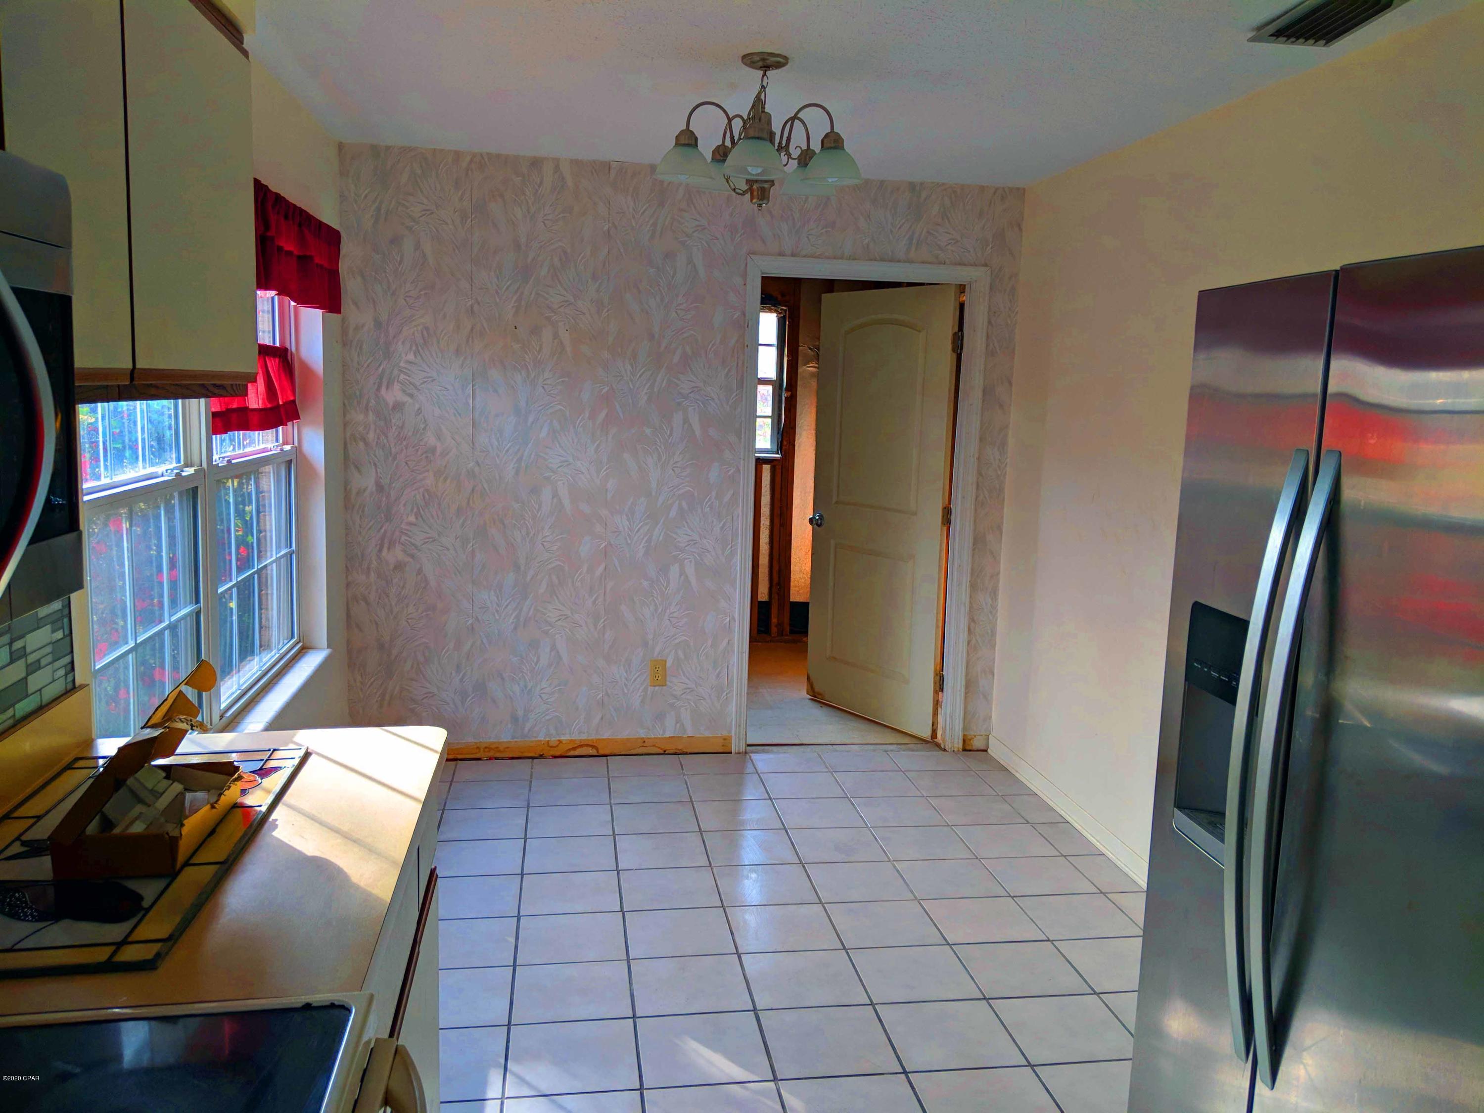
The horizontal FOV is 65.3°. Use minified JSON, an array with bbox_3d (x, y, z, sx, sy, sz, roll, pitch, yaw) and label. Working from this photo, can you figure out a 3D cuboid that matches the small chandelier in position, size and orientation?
[{"bbox_3d":[0.050,-1.157,3.191,0.570,0.410,0.560,0,8,-9],"label":"small chandelier"}]

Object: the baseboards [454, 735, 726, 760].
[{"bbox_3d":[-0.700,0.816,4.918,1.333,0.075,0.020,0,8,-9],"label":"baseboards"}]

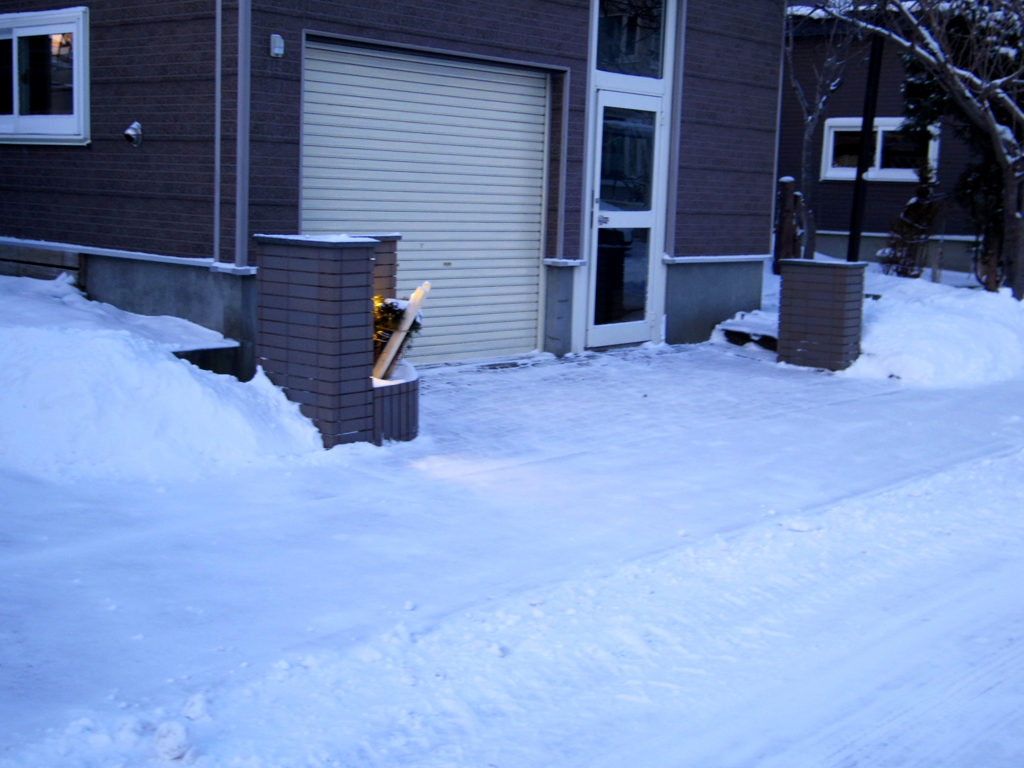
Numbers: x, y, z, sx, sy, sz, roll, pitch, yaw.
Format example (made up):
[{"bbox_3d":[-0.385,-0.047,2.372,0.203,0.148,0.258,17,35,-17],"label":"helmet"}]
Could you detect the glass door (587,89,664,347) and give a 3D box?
[{"bbox_3d":[0.938,-1.364,11.611,0.060,2.092,0.919,9,11,41],"label":"glass door"}]

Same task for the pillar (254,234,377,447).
[{"bbox_3d":[-1.034,-0.233,7.266,0.632,1.059,0.305,9,11,41],"label":"pillar"}]

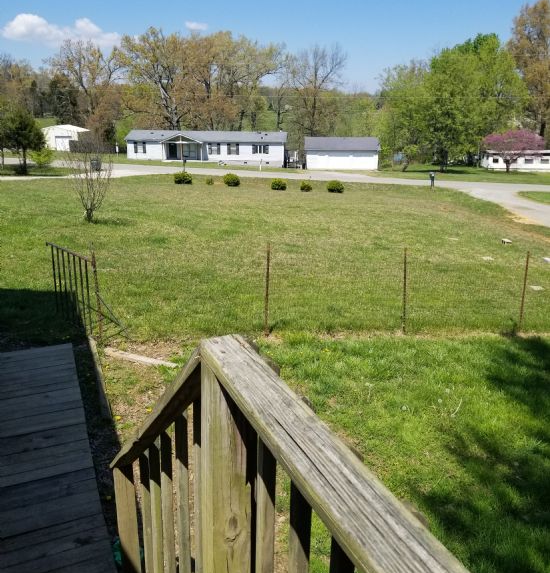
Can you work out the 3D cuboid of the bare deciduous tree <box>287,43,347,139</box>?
[{"bbox_3d":[6.336,-28.575,86.485,8.800,17.709,8.500,1,16,0],"label":"bare deciduous tree"}]

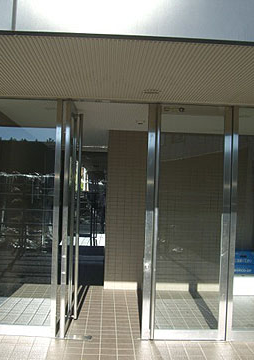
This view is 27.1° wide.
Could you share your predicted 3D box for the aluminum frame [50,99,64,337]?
[{"bbox_3d":[-0.655,0.363,4.977,0.065,2.220,0.080,2,0,-2],"label":"aluminum frame"}]

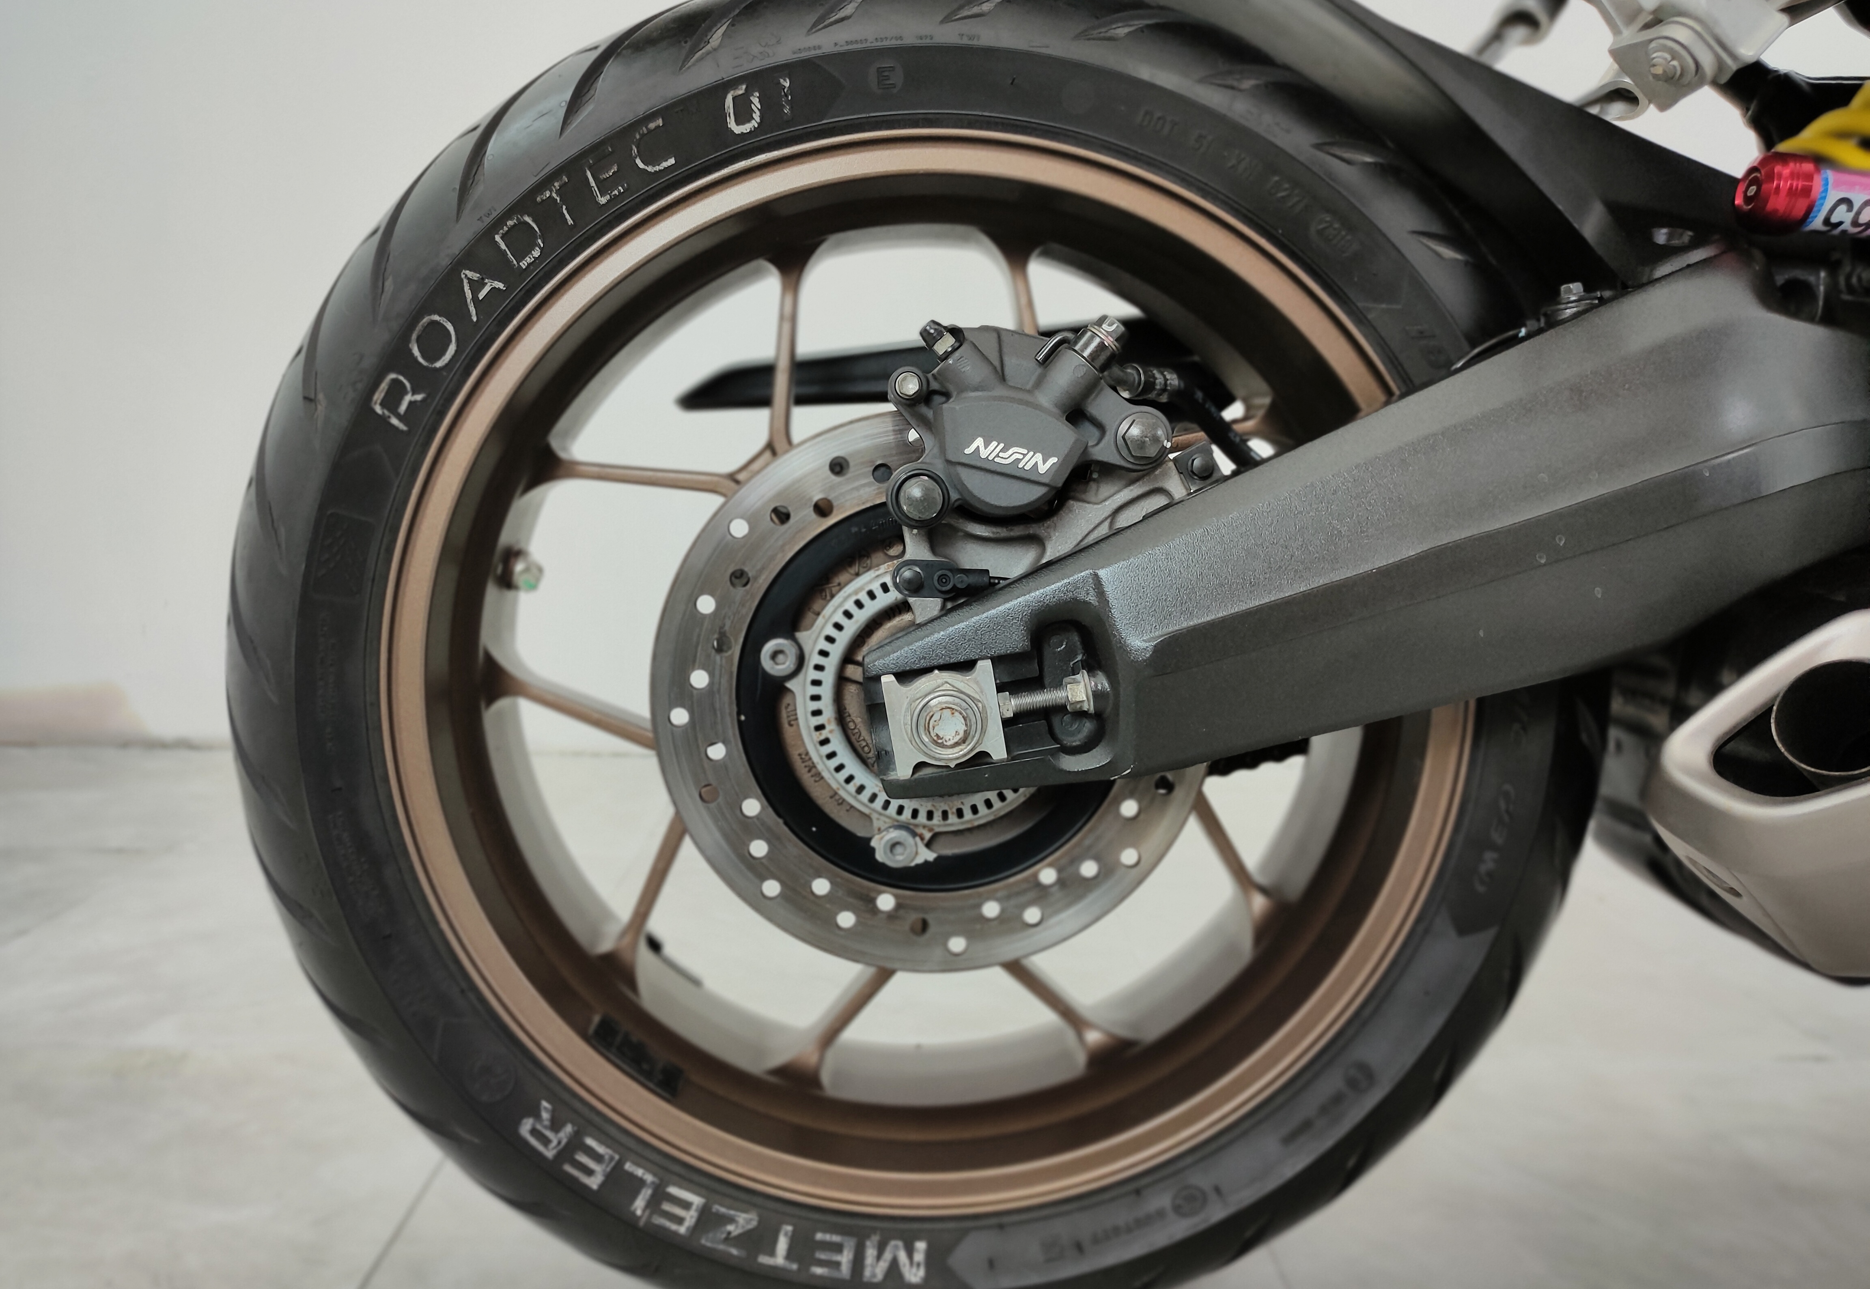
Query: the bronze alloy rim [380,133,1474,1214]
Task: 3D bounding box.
[{"bbox_3d":[-0.003,0.012,0.798,0.464,0.464,0.152,0,7,-4],"label":"bronze alloy rim"}]

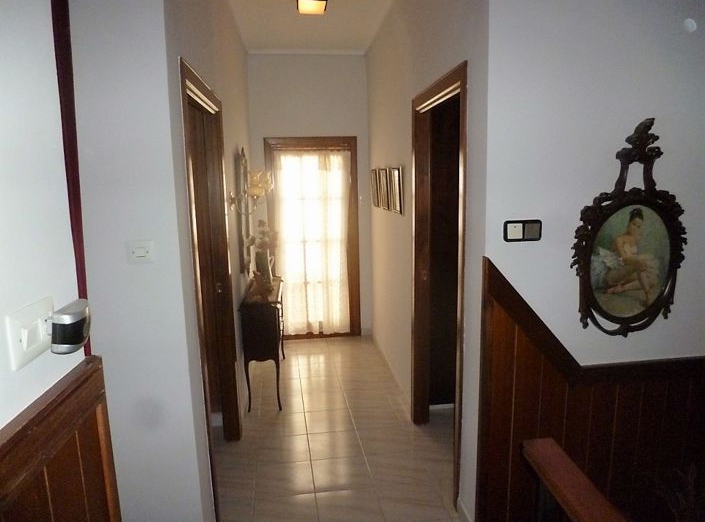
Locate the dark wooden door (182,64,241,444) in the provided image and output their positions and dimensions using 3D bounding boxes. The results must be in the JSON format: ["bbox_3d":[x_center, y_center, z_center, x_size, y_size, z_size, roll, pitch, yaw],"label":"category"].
[{"bbox_3d":[-0.722,0.214,2.486,0.070,2.030,0.890,-2,9,-6],"label":"dark wooden door"}]

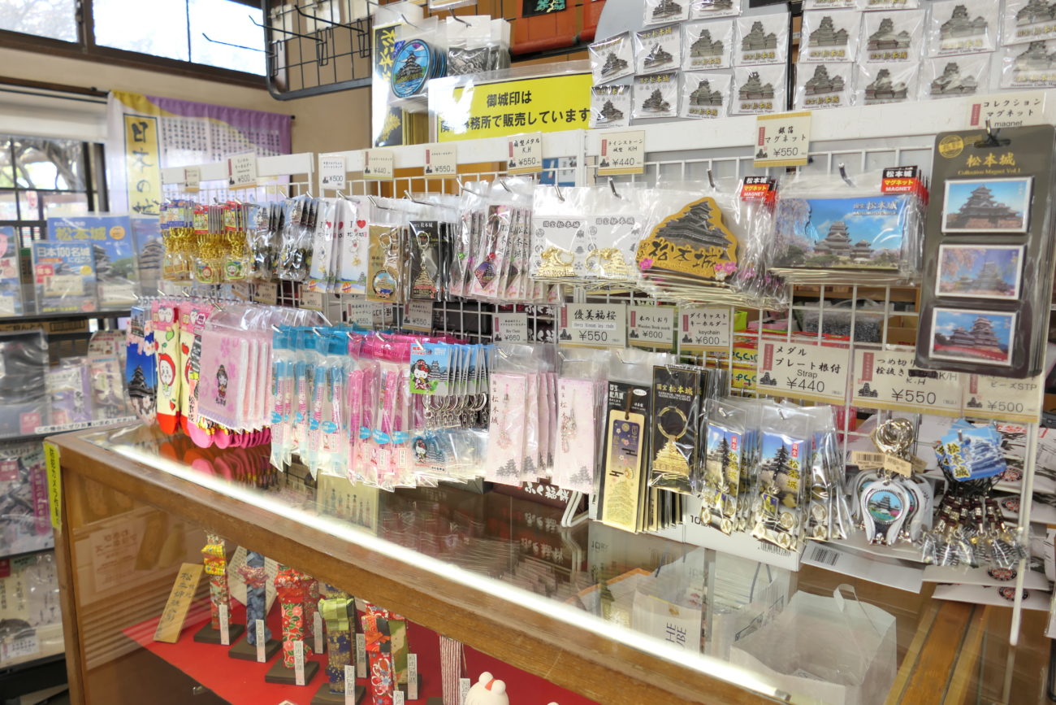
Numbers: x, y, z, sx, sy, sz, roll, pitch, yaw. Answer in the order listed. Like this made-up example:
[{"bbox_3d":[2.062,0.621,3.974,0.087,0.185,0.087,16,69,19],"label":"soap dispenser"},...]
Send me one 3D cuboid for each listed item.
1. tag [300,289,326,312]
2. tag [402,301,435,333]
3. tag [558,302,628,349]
[{"bbox_3d":[-0.349,-0.090,1.175,0.055,0.041,0.004,6,11,34],"label":"tag"},{"bbox_3d":[-0.159,-0.054,1.048,0.055,0.045,0.004,6,11,34],"label":"tag"},{"bbox_3d":[0.075,-0.031,0.874,0.091,0.055,0.004,6,11,34],"label":"tag"}]

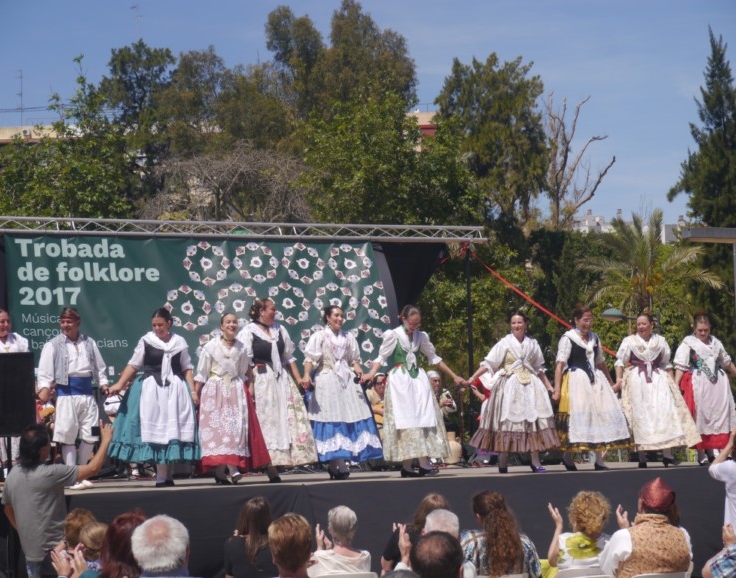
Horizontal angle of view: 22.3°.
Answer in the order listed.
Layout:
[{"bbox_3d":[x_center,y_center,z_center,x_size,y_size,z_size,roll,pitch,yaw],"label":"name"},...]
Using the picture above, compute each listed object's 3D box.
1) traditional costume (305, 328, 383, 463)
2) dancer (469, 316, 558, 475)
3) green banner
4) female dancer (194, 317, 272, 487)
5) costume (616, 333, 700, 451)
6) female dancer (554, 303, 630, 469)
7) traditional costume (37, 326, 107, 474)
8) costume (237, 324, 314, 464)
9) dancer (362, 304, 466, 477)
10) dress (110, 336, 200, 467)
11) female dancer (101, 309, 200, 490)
[{"bbox_3d":[-0.236,1.025,17.982,0.741,1.289,0.607,0,-4,-21],"label":"traditional costume"},{"bbox_3d":[1.477,1.043,18.838,0.855,1.633,0.662,0,-4,-15],"label":"dancer"},{"bbox_3d":[-2.180,0.277,24.100,5.000,1.820,0.150,0,-4,-25],"label":"green banner"},{"bbox_3d":[-1.266,1.028,17.467,0.684,1.598,0.589,-1,-4,-6],"label":"female dancer"},{"bbox_3d":[3.035,1.076,19.530,0.872,1.231,0.680,-1,-2,-6],"label":"costume"},{"bbox_3d":[2.296,1.012,19.202,0.757,1.688,0.660,0,-2,-16],"label":"female dancer"},{"bbox_3d":[-2.684,1.031,16.974,0.589,1.308,0.368,0,-4,-14],"label":"traditional costume"},{"bbox_3d":[-0.862,1.005,17.805,0.702,1.358,0.660,0,-2,-18],"label":"costume"},{"bbox_3d":[0.447,0.998,18.382,0.992,1.675,0.660,-1,-2,-13],"label":"dancer"},{"bbox_3d":[-1.981,1.016,17.345,0.846,1.213,0.720,0,-3,-26],"label":"dress"},{"bbox_3d":[-1.964,0.989,17.118,0.817,1.639,0.662,0,-4,-20],"label":"female dancer"}]

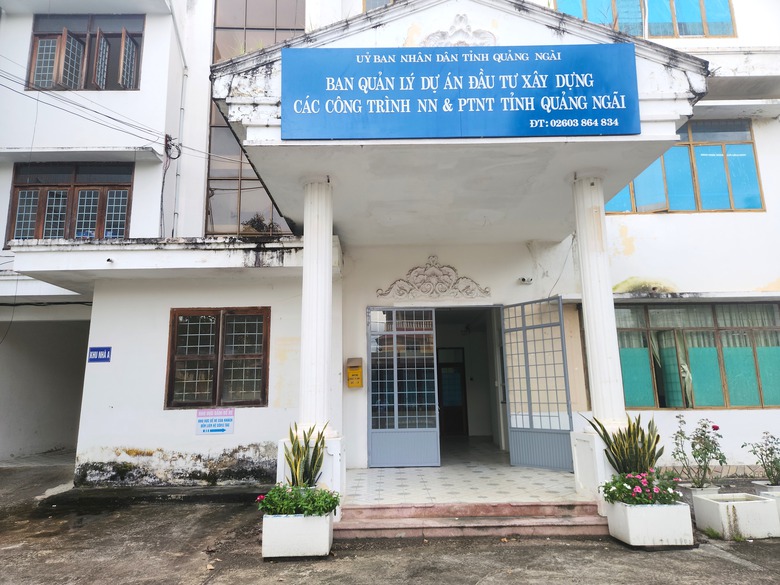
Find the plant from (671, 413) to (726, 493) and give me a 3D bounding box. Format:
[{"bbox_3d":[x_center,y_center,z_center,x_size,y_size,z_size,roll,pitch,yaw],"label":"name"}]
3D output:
[{"bbox_3d":[3.734,1.926,6.298,0.613,0.863,0.580,-1,-12,1],"label":"plant"}]

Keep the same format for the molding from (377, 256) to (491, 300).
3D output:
[{"bbox_3d":[0.798,-0.270,9.364,2.048,0.807,0.080,-1,-12,1],"label":"molding"}]

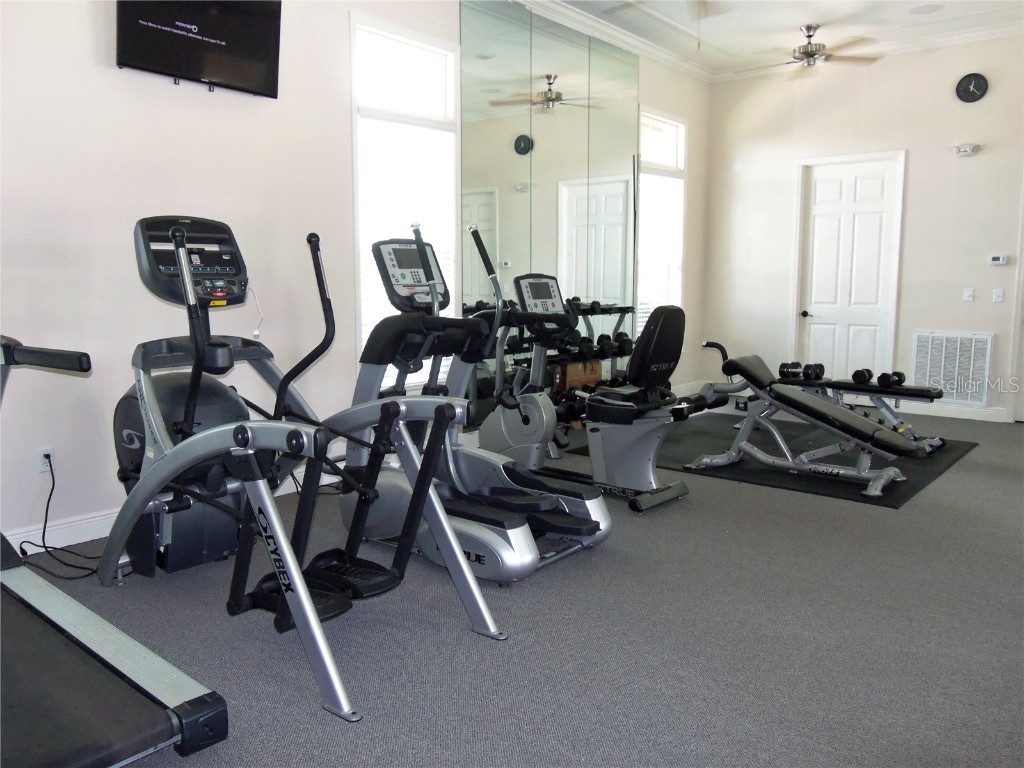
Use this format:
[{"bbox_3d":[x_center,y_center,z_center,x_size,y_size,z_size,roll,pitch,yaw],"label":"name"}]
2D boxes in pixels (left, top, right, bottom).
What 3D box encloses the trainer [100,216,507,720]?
[{"bbox_3d":[-0.948,0.112,3.028,1.820,1.600,0.800,6,10,40],"label":"trainer"}]

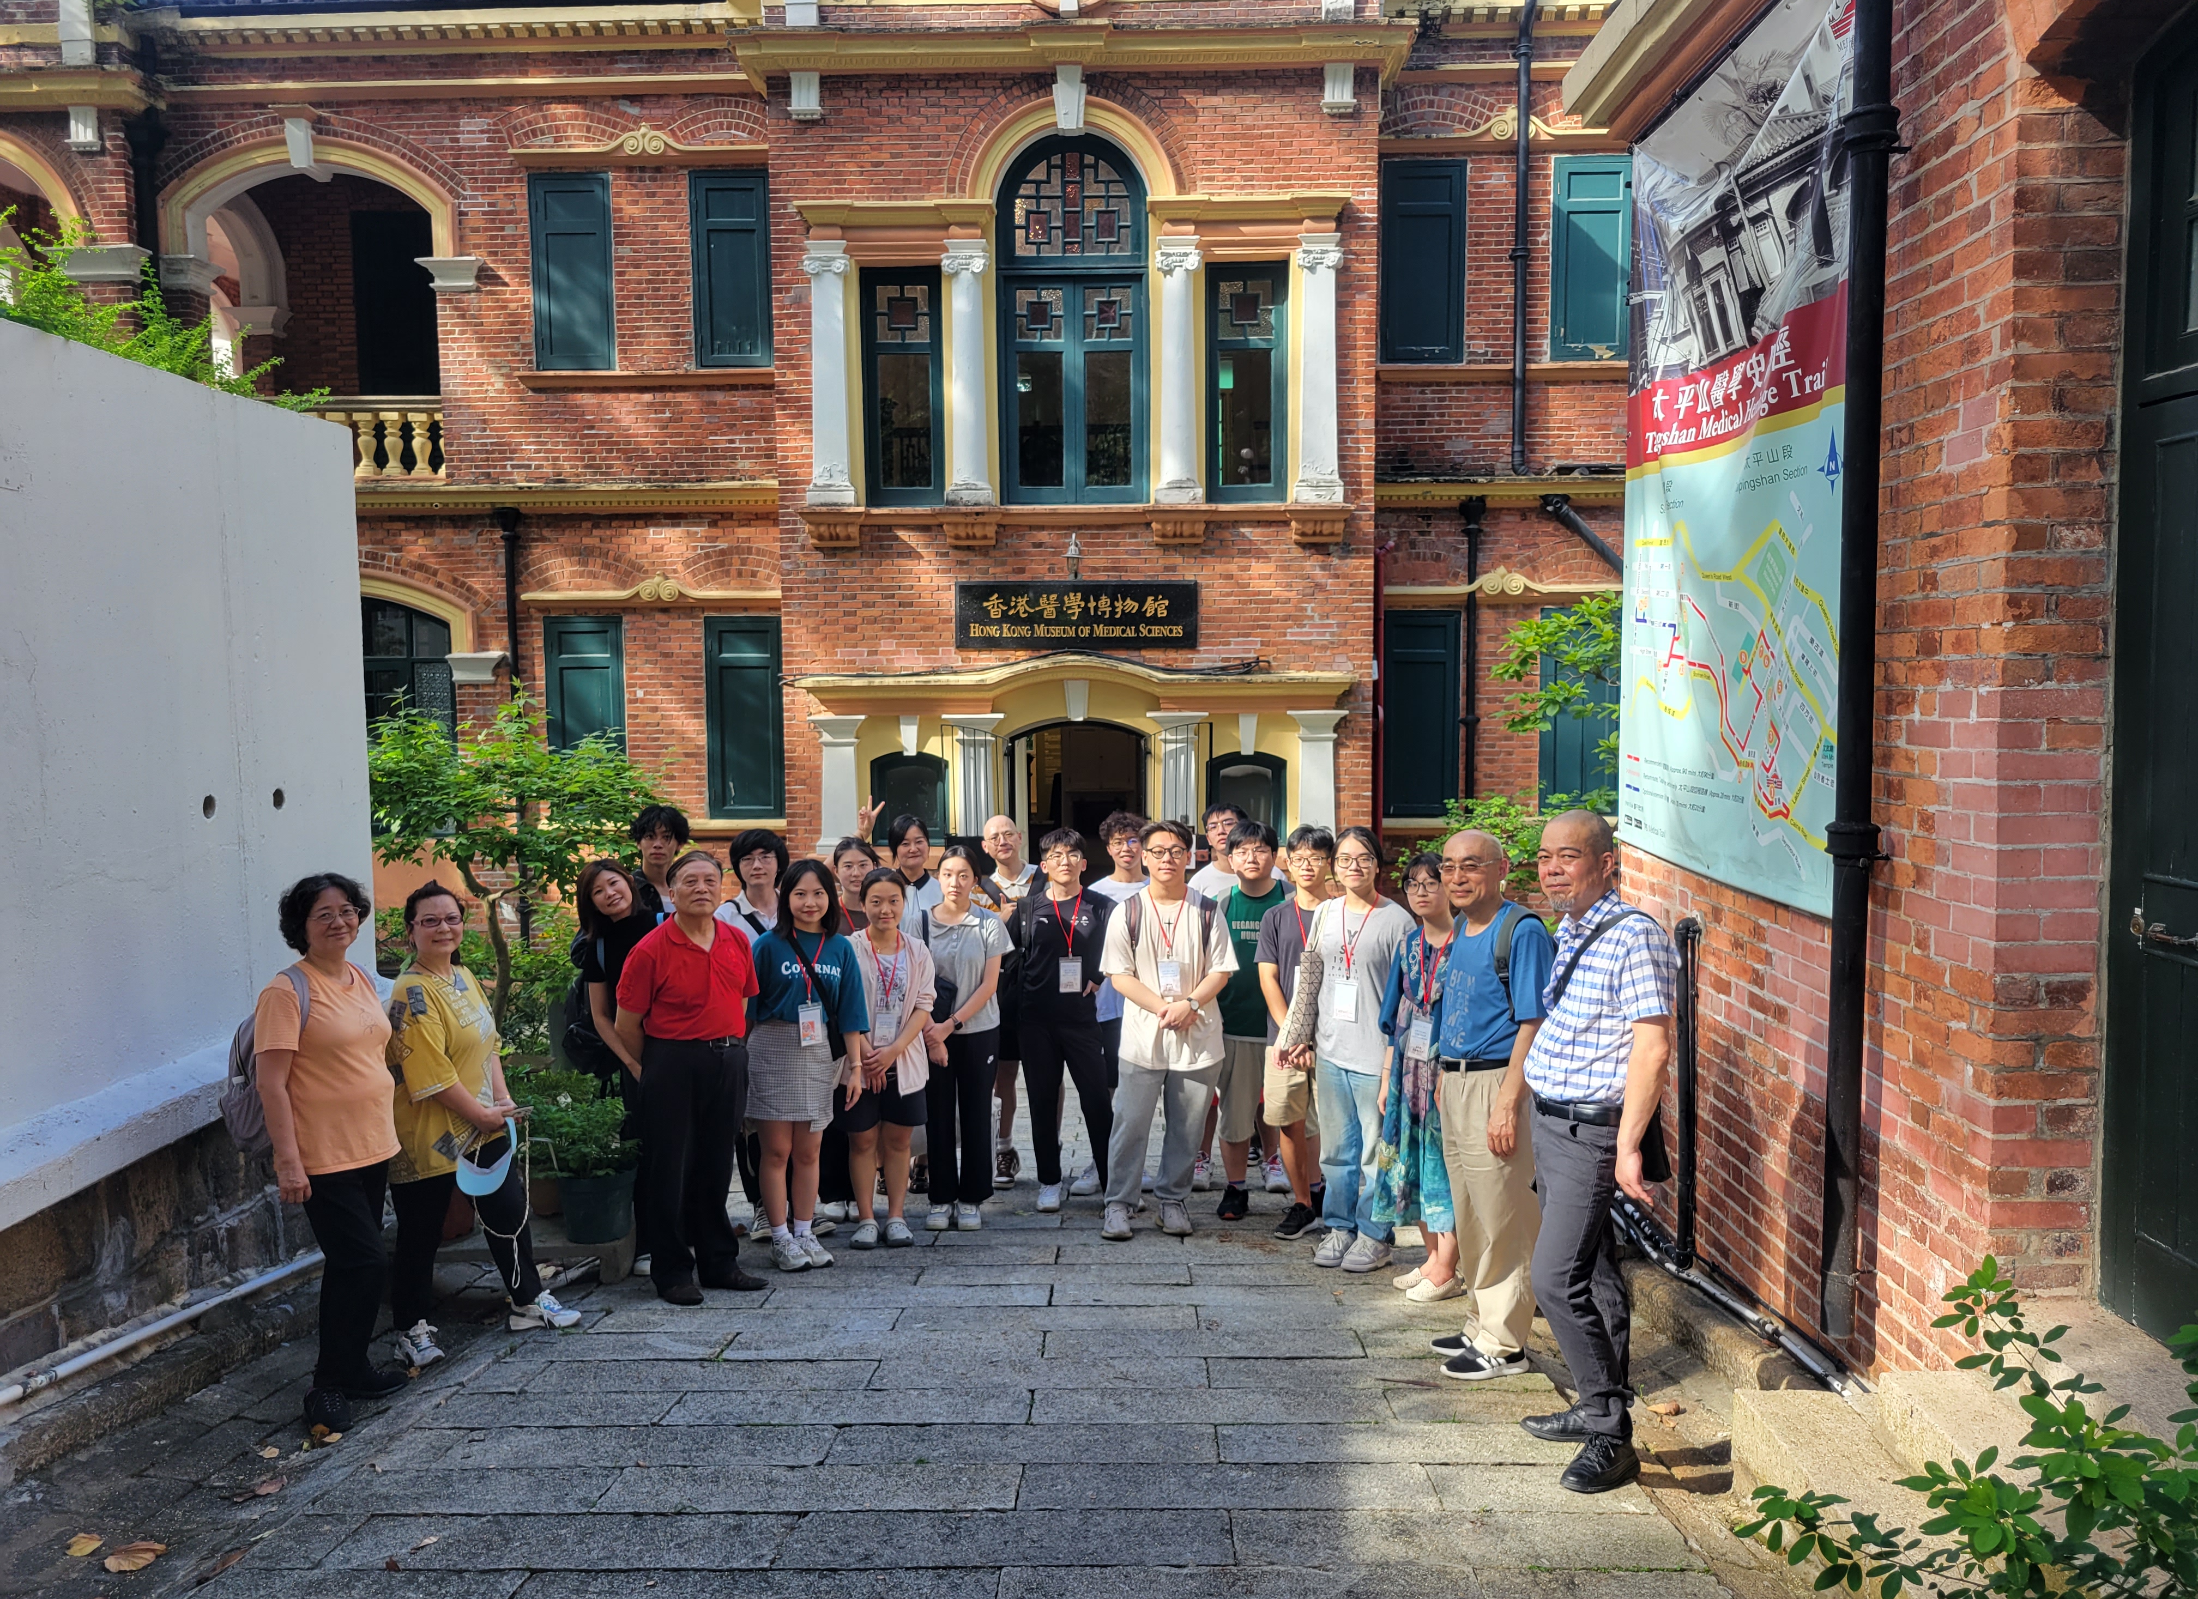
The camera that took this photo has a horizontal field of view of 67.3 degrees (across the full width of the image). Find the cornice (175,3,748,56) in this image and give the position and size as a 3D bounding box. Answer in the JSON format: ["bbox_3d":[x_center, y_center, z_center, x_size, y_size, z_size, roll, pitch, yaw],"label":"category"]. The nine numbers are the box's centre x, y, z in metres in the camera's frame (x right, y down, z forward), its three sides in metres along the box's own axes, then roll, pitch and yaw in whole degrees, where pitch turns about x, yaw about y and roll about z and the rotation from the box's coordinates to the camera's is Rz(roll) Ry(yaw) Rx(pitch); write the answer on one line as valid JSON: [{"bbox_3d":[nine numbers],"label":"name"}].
[{"bbox_3d":[-5.988,-7.209,15.626,5.600,0.360,0.360,0,5,2],"label":"cornice"}]

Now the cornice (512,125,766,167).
[{"bbox_3d":[-4.318,-6.217,15.788,2.580,0.380,0.160,0,5,2],"label":"cornice"}]

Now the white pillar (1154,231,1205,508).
[{"bbox_3d":[0.725,-3.838,14.880,0.427,2.353,0.380,0,5,2],"label":"white pillar"}]

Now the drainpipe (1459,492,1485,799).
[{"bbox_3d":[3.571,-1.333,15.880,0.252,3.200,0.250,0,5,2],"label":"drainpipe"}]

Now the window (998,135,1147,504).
[{"bbox_3d":[-0.238,-4.356,15.033,1.340,3.256,0.150,0,5,2],"label":"window"}]

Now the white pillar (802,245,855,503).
[{"bbox_3d":[-2.412,-3.842,15.033,0.443,2.358,0.360,0,4,2],"label":"white pillar"}]

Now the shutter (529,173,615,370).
[{"bbox_3d":[-5.074,-5.111,16.005,0.807,1.846,0.070,0,5,2],"label":"shutter"}]

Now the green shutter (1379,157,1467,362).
[{"bbox_3d":[3.131,-5.190,15.970,0.826,1.943,0.090,0,4,2],"label":"green shutter"}]

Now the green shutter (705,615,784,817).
[{"bbox_3d":[-3.486,-0.809,16.350,0.787,2.002,0.070,0,5,2],"label":"green shutter"}]

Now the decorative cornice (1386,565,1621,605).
[{"bbox_3d":[3.976,-2.090,16.073,2.573,0.382,0.180,0,4,2],"label":"decorative cornice"}]

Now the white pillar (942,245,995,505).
[{"bbox_3d":[-1.164,-3.839,14.994,0.441,2.352,0.360,0,4,2],"label":"white pillar"}]

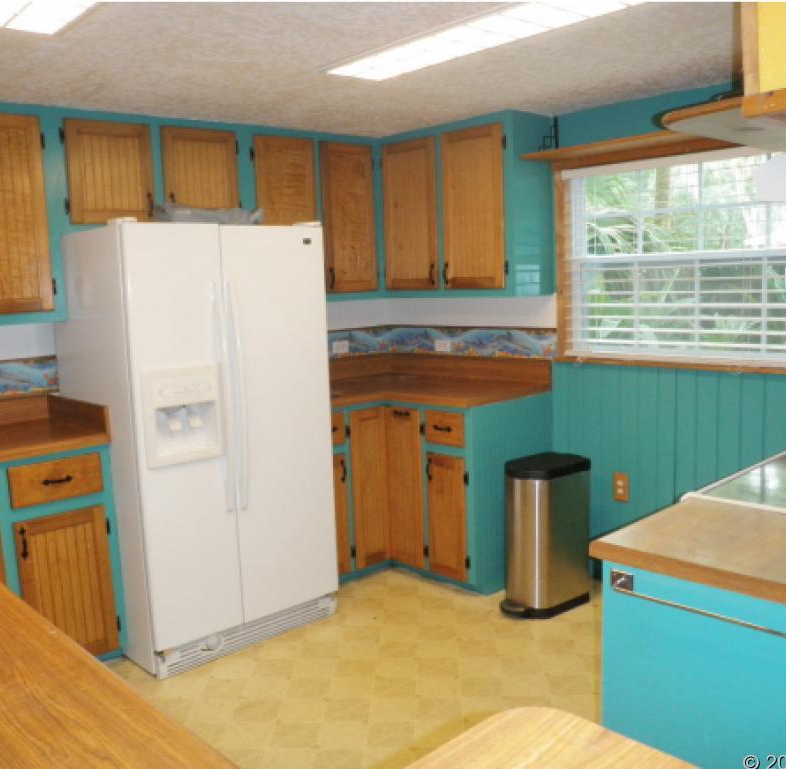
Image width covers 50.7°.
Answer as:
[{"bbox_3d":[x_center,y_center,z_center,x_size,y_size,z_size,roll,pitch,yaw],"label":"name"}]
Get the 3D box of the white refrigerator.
[{"bbox_3d":[-0.848,0.201,3.618,0.867,1.726,0.830,-9,9,-41],"label":"white refrigerator"}]

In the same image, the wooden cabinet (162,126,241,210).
[{"bbox_3d":[-0.969,-0.940,3.858,0.380,0.425,0.334,-9,9,-41],"label":"wooden cabinet"}]

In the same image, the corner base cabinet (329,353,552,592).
[{"bbox_3d":[-0.027,0.433,4.242,1.103,1.042,1.269,-9,9,-41],"label":"corner base cabinet"}]

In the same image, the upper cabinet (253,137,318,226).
[{"bbox_3d":[-0.624,-0.992,4.158,0.369,0.425,0.334,-9,9,-41],"label":"upper cabinet"}]

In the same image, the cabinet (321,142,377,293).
[{"bbox_3d":[-0.330,-0.868,4.427,0.344,0.756,0.334,-9,9,-41],"label":"cabinet"}]

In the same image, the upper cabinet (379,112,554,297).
[{"bbox_3d":[0.335,-0.863,4.197,0.327,0.842,0.941,-9,9,-41],"label":"upper cabinet"}]

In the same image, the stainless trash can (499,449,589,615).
[{"bbox_3d":[0.663,0.663,3.668,0.374,0.653,0.253,-9,9,-41],"label":"stainless trash can"}]

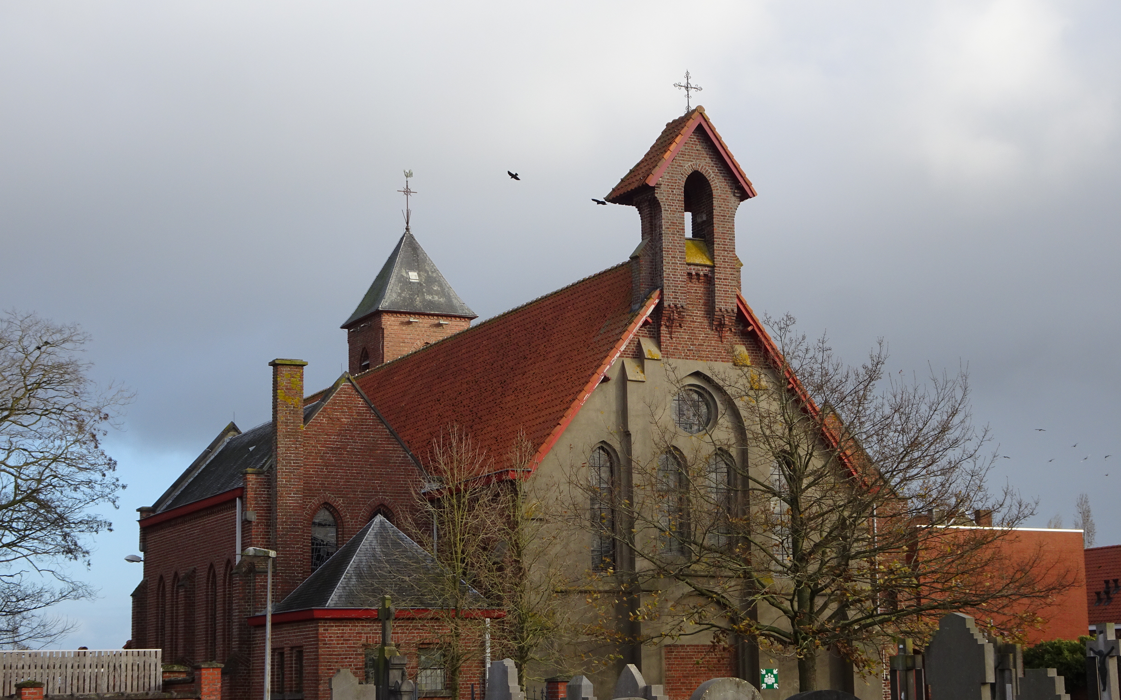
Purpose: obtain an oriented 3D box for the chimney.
[{"bbox_3d":[-6.852,3.269,47.139,0.859,6.063,0.562,4,-12,-27],"label":"chimney"}]

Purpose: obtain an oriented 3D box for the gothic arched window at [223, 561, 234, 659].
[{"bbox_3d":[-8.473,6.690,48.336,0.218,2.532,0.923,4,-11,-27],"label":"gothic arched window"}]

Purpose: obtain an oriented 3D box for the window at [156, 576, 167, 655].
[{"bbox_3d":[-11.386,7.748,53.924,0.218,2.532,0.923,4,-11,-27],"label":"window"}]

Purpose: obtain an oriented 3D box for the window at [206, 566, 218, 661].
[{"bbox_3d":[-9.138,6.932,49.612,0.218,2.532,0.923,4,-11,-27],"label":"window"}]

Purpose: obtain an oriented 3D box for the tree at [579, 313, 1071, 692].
[{"bbox_3d":[5.854,4.058,41.415,10.889,10.043,10.018,-1,-10,0],"label":"tree"}]

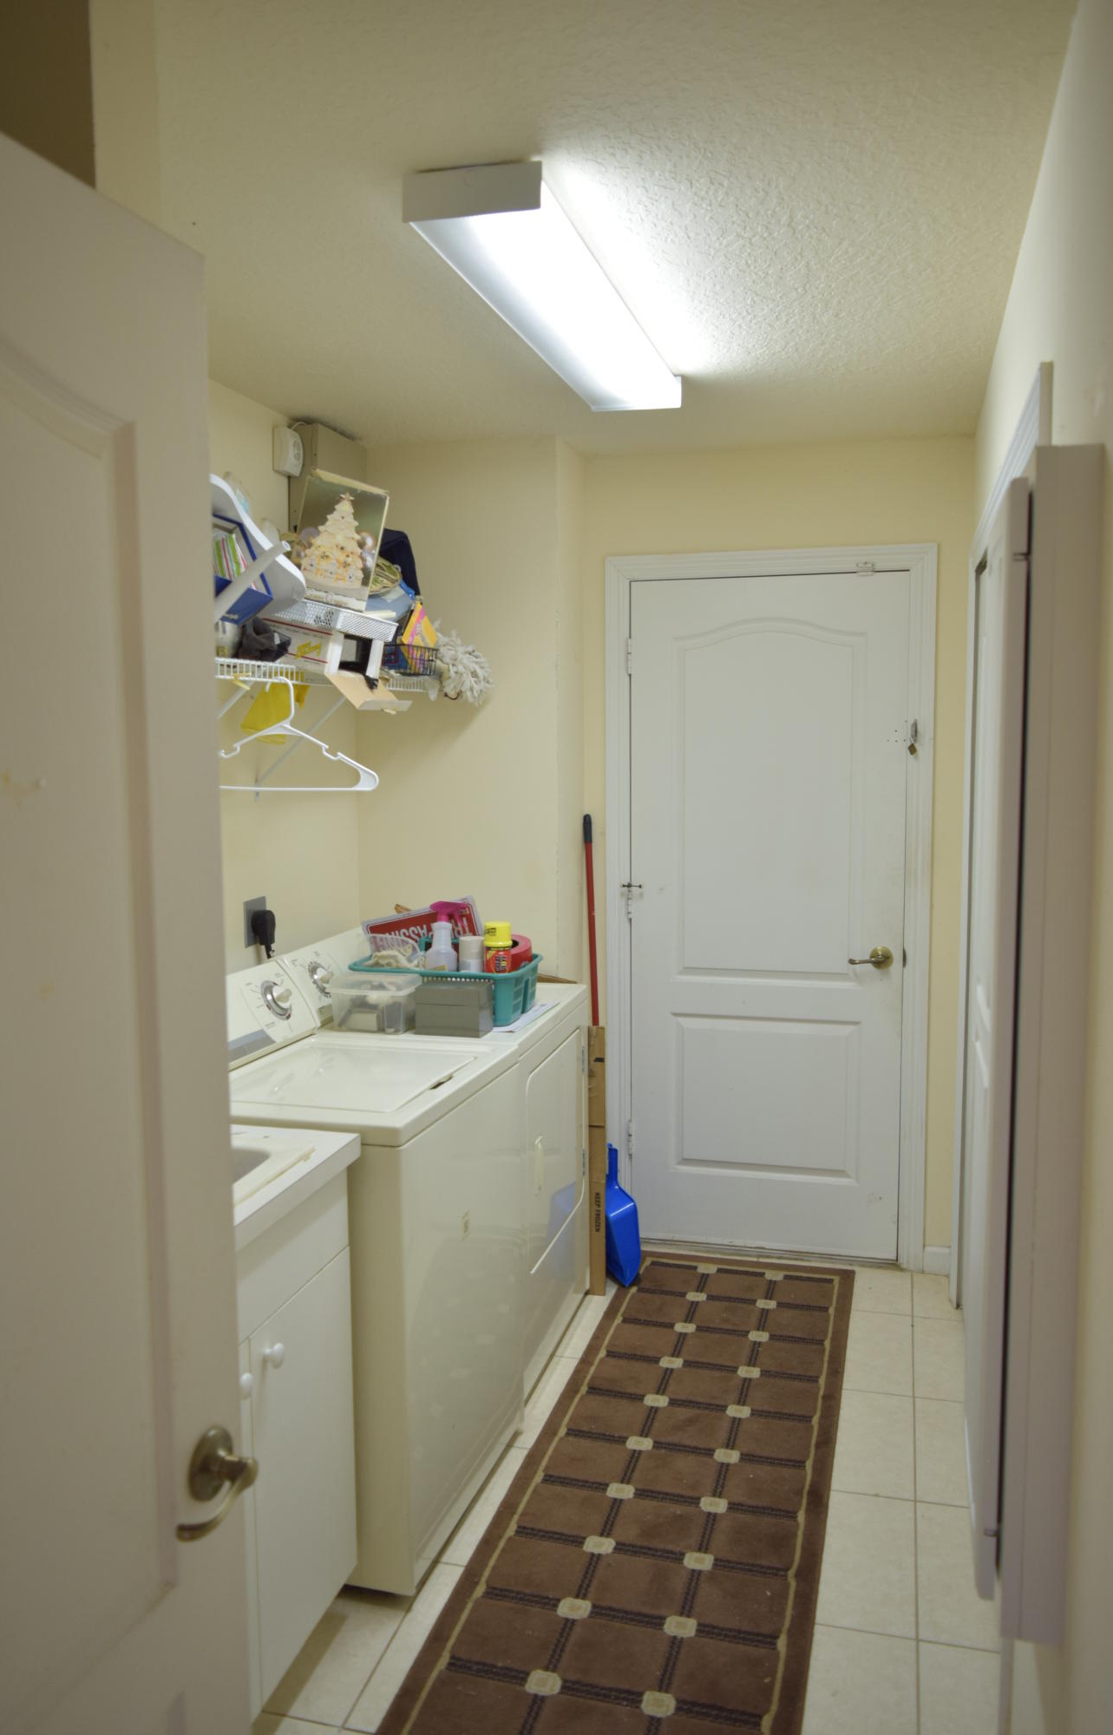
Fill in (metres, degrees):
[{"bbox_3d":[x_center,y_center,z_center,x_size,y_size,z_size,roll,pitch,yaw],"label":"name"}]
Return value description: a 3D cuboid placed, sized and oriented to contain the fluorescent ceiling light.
[{"bbox_3d":[0.030,-1.057,2.502,0.215,0.070,1.210,1,6,15],"label":"fluorescent ceiling light"}]

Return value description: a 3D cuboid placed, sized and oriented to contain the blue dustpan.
[{"bbox_3d":[0.177,1.018,3.884,0.105,0.395,0.225,-7,4,16],"label":"blue dustpan"}]

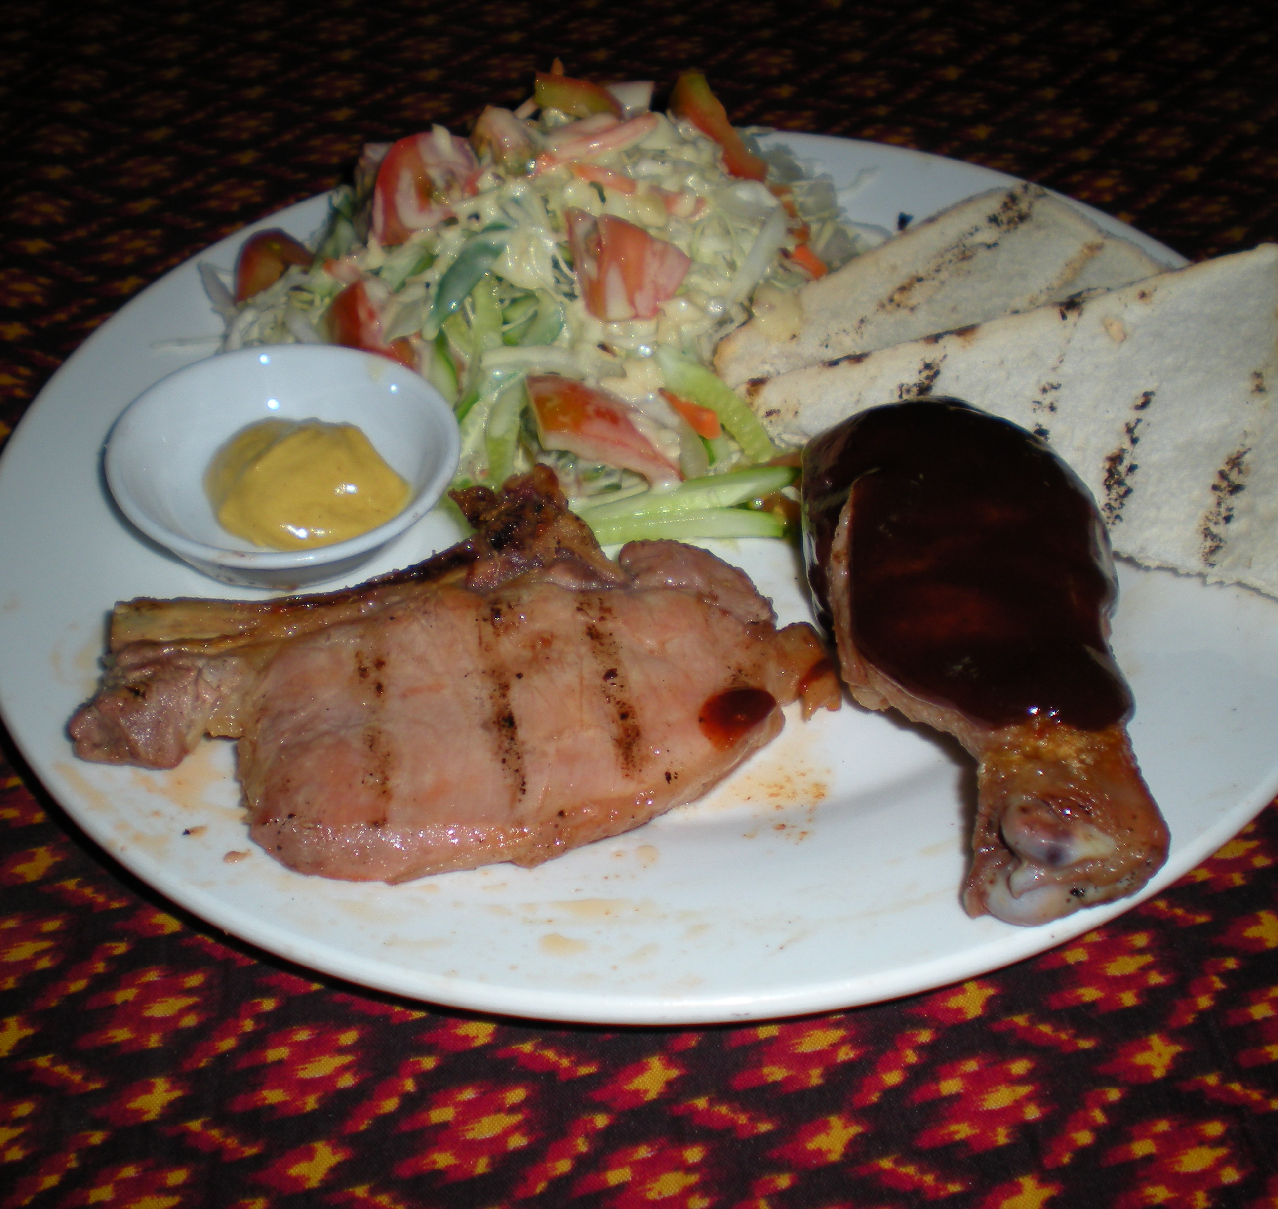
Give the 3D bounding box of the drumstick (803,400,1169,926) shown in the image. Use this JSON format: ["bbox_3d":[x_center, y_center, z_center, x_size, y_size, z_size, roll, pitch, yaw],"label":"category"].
[{"bbox_3d":[0.061,0.005,0.317,0.056,0.046,0.121,-7,43,-5],"label":"drumstick"}]

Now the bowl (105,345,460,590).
[{"bbox_3d":[-0.073,-0.024,0.369,0.072,0.022,0.072,2,45,-2],"label":"bowl"}]

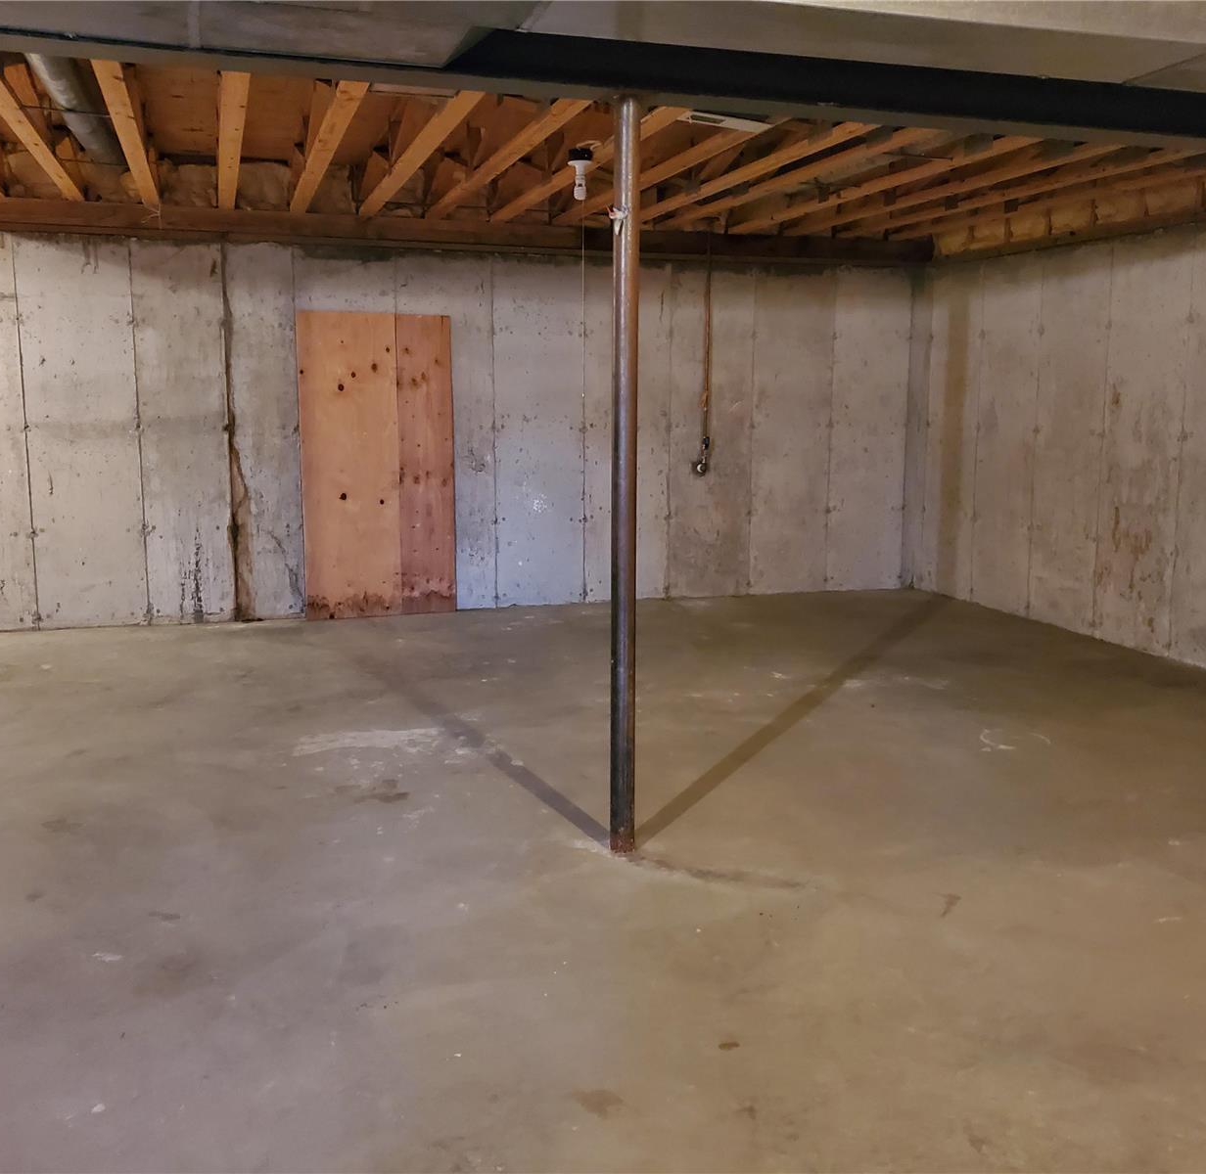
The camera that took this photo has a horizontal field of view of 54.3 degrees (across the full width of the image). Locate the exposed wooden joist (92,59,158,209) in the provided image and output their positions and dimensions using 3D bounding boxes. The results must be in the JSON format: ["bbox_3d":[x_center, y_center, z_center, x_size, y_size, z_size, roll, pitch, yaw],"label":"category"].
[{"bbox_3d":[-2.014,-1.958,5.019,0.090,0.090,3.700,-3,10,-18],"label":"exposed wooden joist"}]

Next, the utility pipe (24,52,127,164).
[{"bbox_3d":[-2.218,-2.071,4.869,0.150,0.150,2.450,-3,10,-18],"label":"utility pipe"}]

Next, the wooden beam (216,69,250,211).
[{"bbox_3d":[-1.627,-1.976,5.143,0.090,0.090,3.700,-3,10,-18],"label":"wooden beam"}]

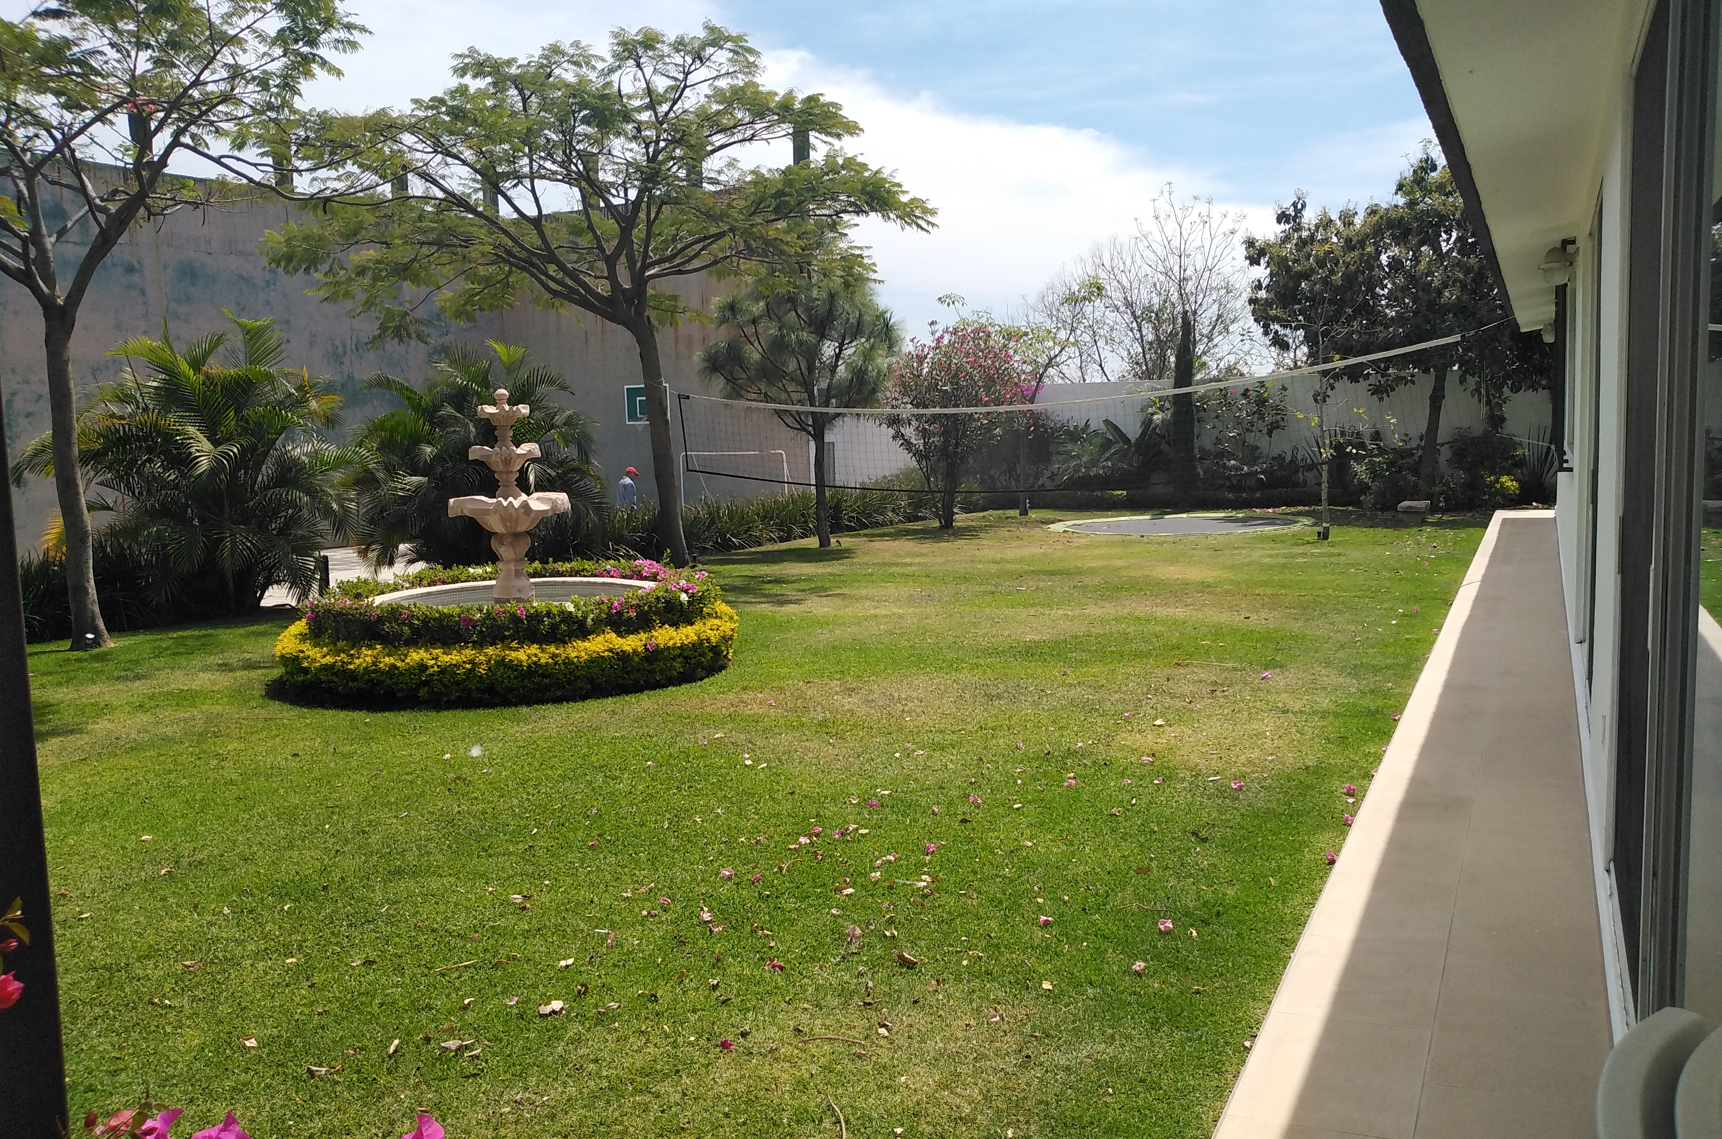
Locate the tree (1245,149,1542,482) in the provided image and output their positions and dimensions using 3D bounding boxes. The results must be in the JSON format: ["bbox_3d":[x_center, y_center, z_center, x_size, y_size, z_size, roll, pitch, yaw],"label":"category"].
[{"bbox_3d":[9.329,-4.162,22.066,5.000,6.270,4.800,0,7,23],"label":"tree"}]

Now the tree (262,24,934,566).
[{"bbox_3d":[-3.597,-3.552,16.820,8.600,7.150,7.500,-3,6,-11],"label":"tree"}]

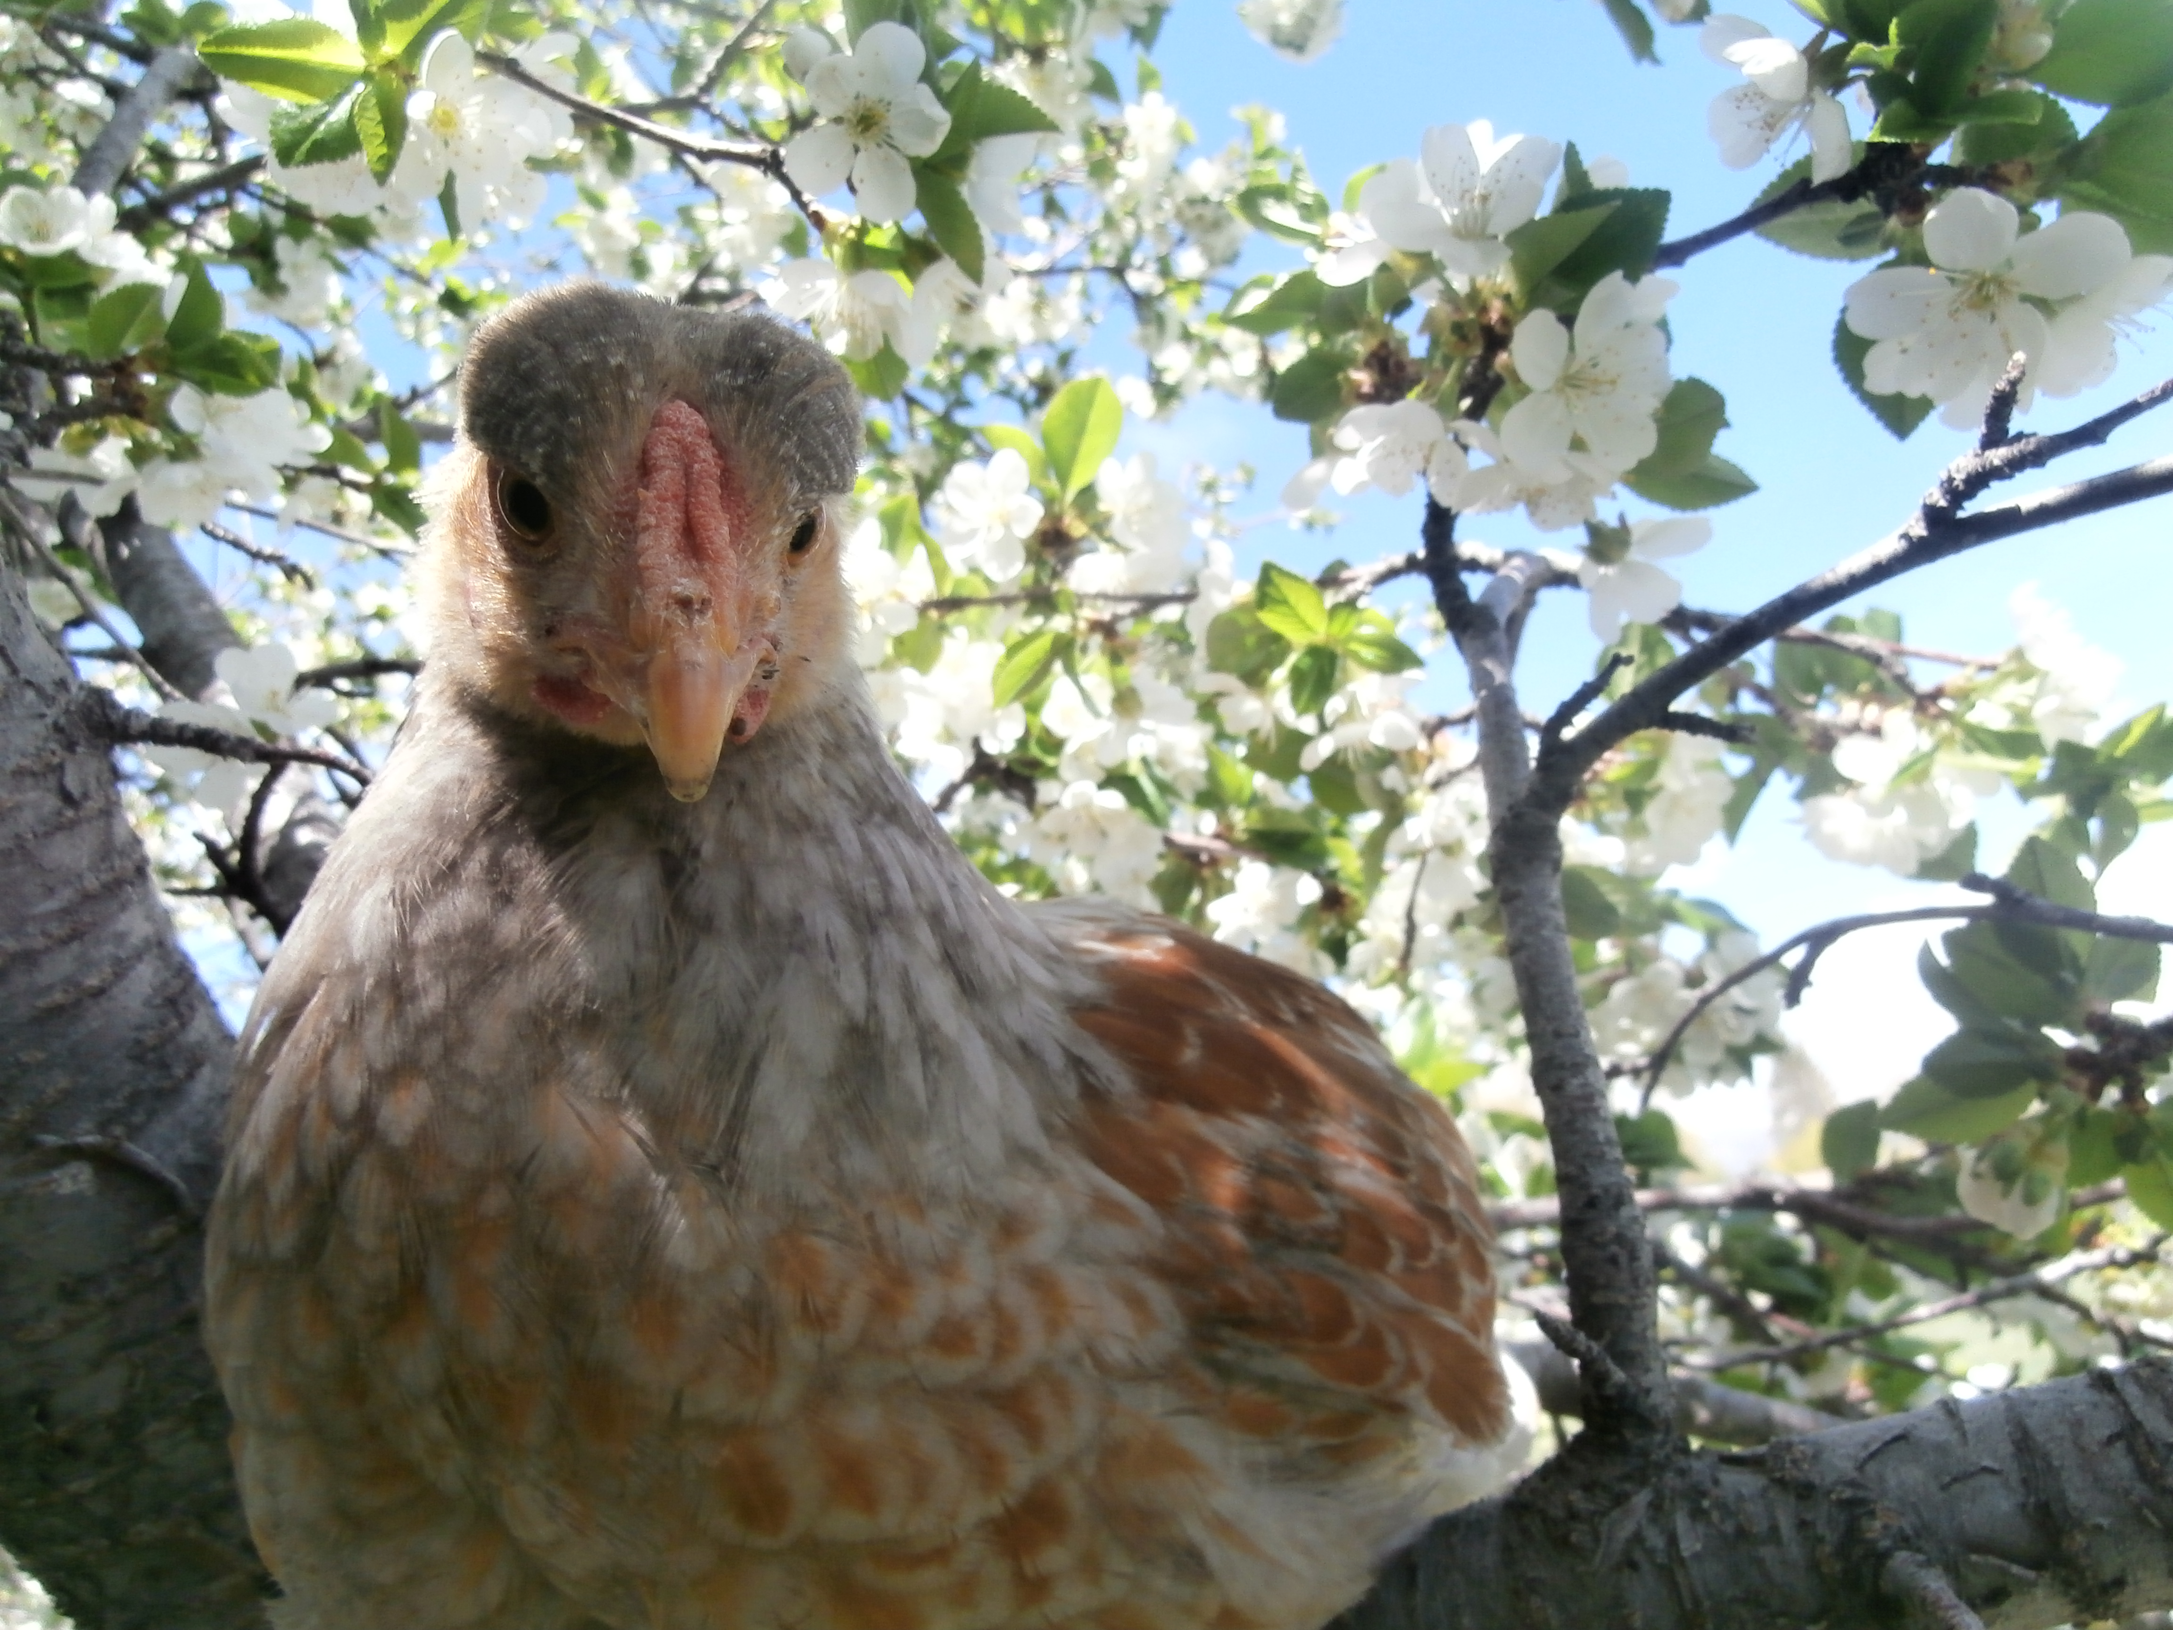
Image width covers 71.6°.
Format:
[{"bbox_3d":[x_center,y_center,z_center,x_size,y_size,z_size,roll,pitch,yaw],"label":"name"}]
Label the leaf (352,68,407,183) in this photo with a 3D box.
[{"bbox_3d":[-0.181,-0.176,0.385,0.013,0.029,0.013,1,-13,-6],"label":"leaf"}]

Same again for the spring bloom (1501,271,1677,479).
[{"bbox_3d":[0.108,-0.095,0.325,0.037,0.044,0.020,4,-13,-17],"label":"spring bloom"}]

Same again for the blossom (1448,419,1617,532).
[{"bbox_3d":[0.089,-0.069,0.302,0.034,0.017,0.029,0,-45,0],"label":"blossom"}]

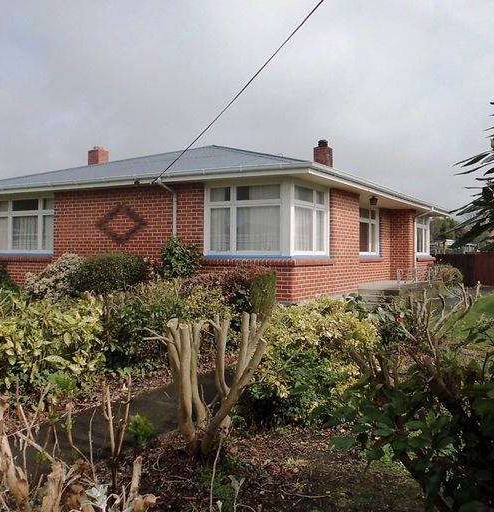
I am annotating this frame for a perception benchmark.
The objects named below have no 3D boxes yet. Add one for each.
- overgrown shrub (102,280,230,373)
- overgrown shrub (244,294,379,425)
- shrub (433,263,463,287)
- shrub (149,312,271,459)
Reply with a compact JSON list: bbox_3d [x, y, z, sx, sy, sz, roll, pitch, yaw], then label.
[{"bbox_3d":[-0.948,0.804,6.995,0.850,0.950,1.600,1,1,29],"label":"overgrown shrub"},{"bbox_3d":[0.595,0.822,5.095,1.150,0.970,1.050,0,1,0],"label":"overgrown shrub"},{"bbox_3d":[6.849,0.696,18.795,1.000,0.900,1.000,0,1,0],"label":"shrub"},{"bbox_3d":[-0.265,0.831,3.945,0.840,0.970,0.650,0,1,0],"label":"shrub"}]

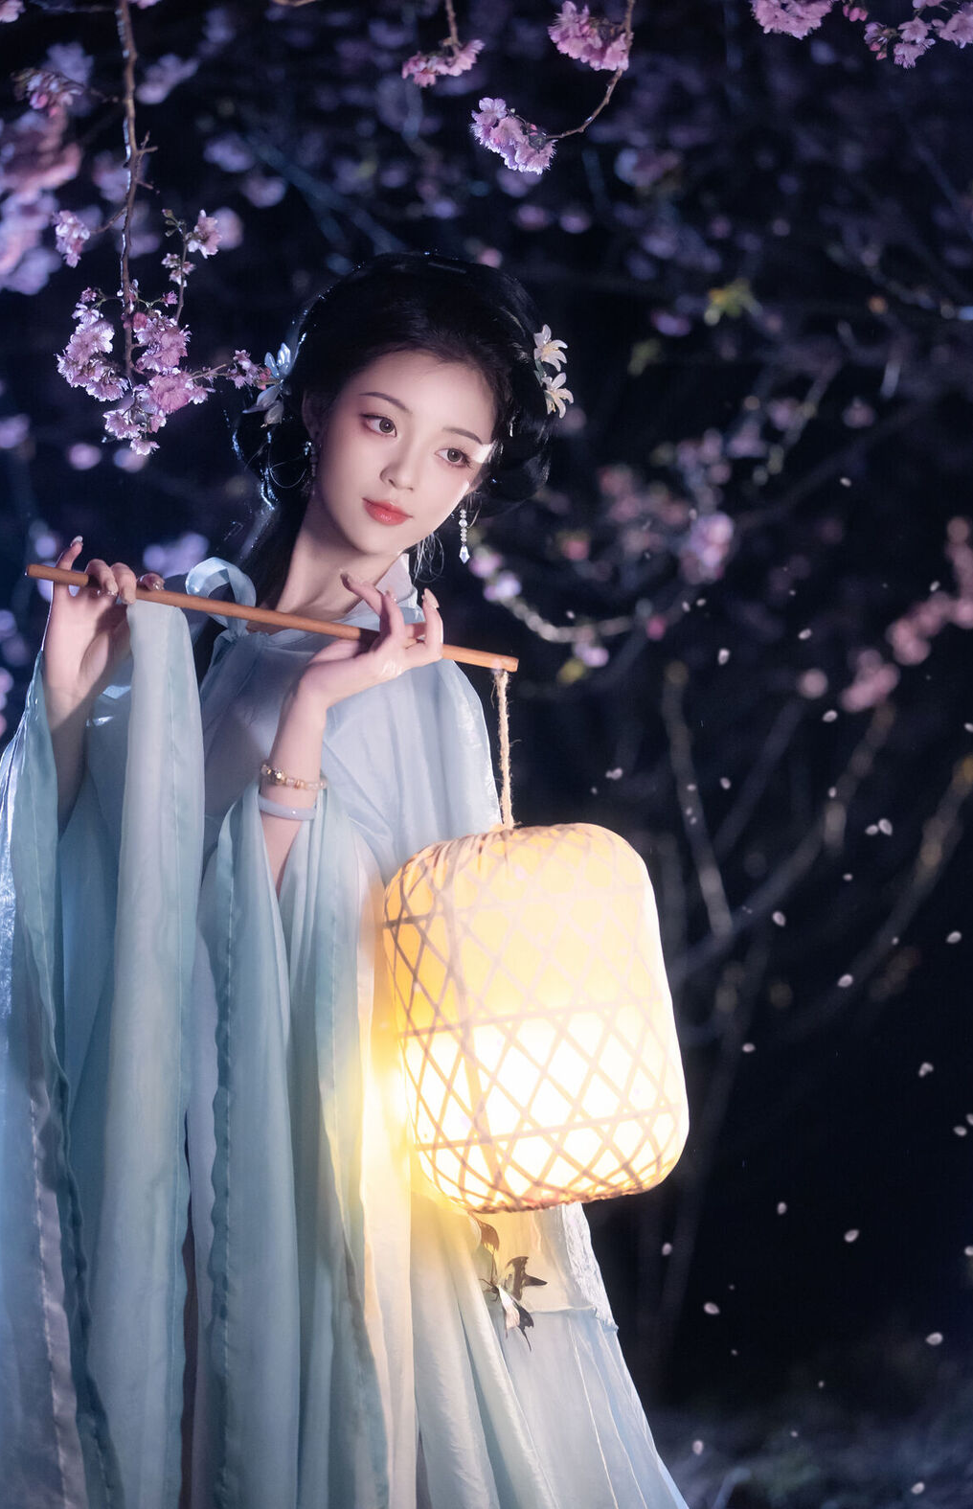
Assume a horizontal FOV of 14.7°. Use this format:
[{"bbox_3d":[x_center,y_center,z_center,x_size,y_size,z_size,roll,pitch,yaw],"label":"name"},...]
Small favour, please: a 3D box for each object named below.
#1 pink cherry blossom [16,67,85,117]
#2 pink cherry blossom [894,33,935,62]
[{"bbox_3d":[-0.370,-0.562,3.200,0.059,0.043,0.045,-1,0,12],"label":"pink cherry blossom"},{"bbox_3d":[0.351,-0.581,3.100,0.034,0.024,0.030,-1,0,0],"label":"pink cherry blossom"}]

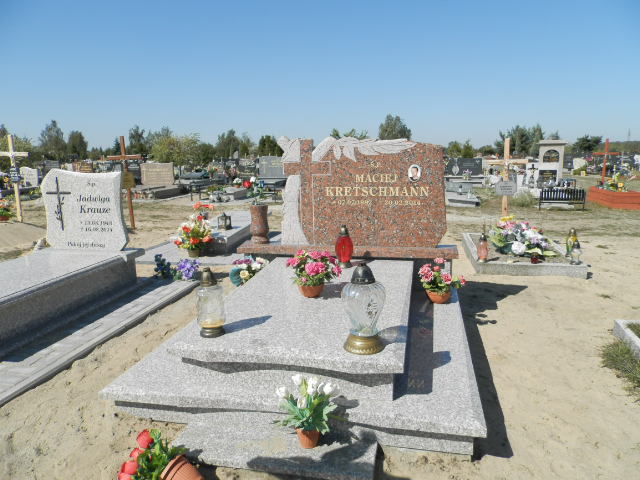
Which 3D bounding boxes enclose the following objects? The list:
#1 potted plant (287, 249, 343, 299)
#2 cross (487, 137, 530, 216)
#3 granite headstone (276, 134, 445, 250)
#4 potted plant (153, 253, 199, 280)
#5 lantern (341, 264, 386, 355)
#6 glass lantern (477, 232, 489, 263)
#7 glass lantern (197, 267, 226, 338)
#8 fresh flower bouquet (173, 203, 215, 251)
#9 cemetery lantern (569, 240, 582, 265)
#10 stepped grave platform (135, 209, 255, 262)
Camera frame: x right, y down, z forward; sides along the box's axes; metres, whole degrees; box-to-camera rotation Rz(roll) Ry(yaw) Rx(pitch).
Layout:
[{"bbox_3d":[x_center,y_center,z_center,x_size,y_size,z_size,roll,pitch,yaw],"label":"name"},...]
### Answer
[{"bbox_3d":[-0.035,0.210,2.942,0.367,0.294,0.367,1,11,13],"label":"potted plant"},{"bbox_3d":[2.237,-0.625,5.548,0.464,1.160,0.060,1,11,13],"label":"cross"},{"bbox_3d":[0.349,-0.405,3.931,1.406,0.920,0.102,1,11,13],"label":"granite headstone"},{"bbox_3d":[-1.393,0.254,4.507,0.496,0.232,0.288,1,11,13],"label":"potted plant"},{"bbox_3d":[0.206,0.311,2.183,0.211,0.402,0.211,1,11,13],"label":"lantern"},{"bbox_3d":[1.557,0.068,4.420,0.114,0.283,0.114,1,11,13],"label":"glass lantern"},{"bbox_3d":[-0.561,0.314,2.388,0.163,0.361,0.163,1,11,13],"label":"glass lantern"},{"bbox_3d":[-1.442,-0.110,5.260,0.522,0.613,0.456,1,11,13],"label":"fresh flower bouquet"},{"bbox_3d":[2.356,0.110,4.262,0.109,0.215,0.109,1,11,13],"label":"cemetery lantern"},{"bbox_3d":[-1.261,-0.102,6.104,1.656,0.336,2.148,1,11,13],"label":"stepped grave platform"}]

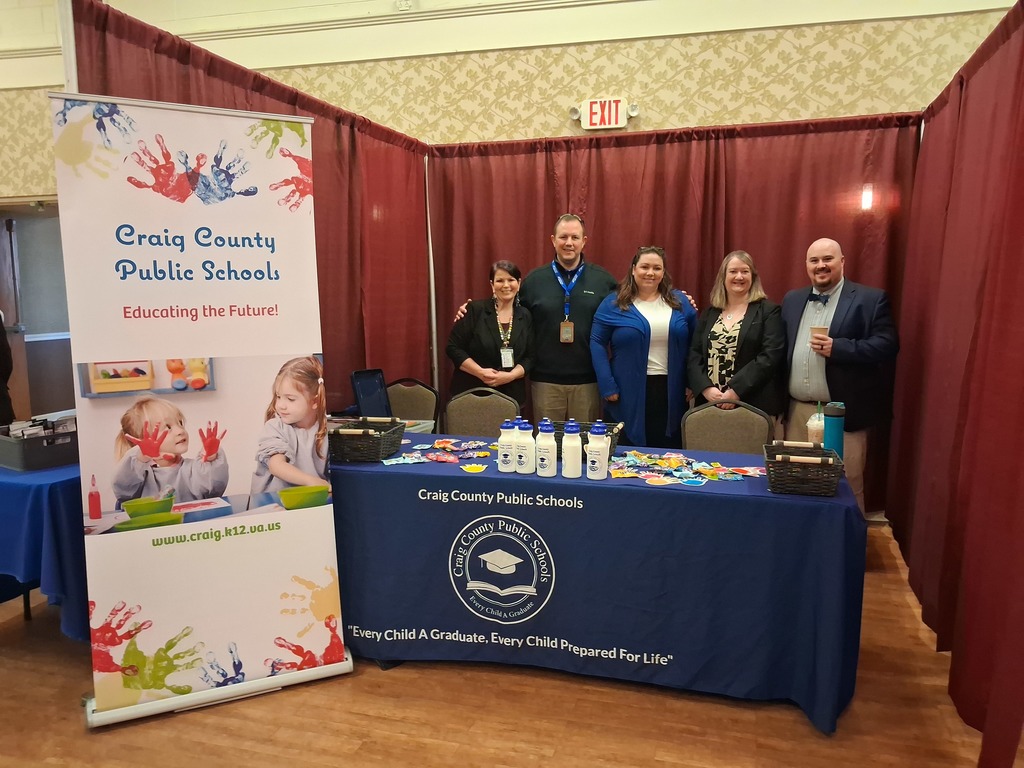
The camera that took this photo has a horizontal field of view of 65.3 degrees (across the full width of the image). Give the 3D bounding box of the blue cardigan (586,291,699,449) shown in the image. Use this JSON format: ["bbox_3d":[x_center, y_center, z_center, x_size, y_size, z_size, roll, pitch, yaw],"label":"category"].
[{"bbox_3d":[0.687,-0.077,4.206,0.550,0.836,0.340,-1,7,-3],"label":"blue cardigan"}]

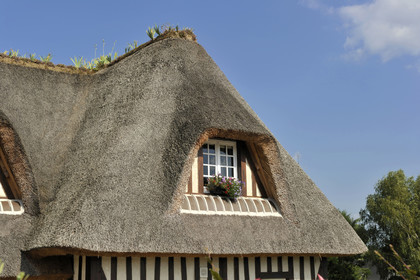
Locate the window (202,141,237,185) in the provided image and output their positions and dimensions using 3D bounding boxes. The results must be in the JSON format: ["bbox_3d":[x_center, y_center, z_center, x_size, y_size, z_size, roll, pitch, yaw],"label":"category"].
[{"bbox_3d":[0.197,0.583,16.400,1.000,1.130,0.170,6,-13,-31],"label":"window"}]

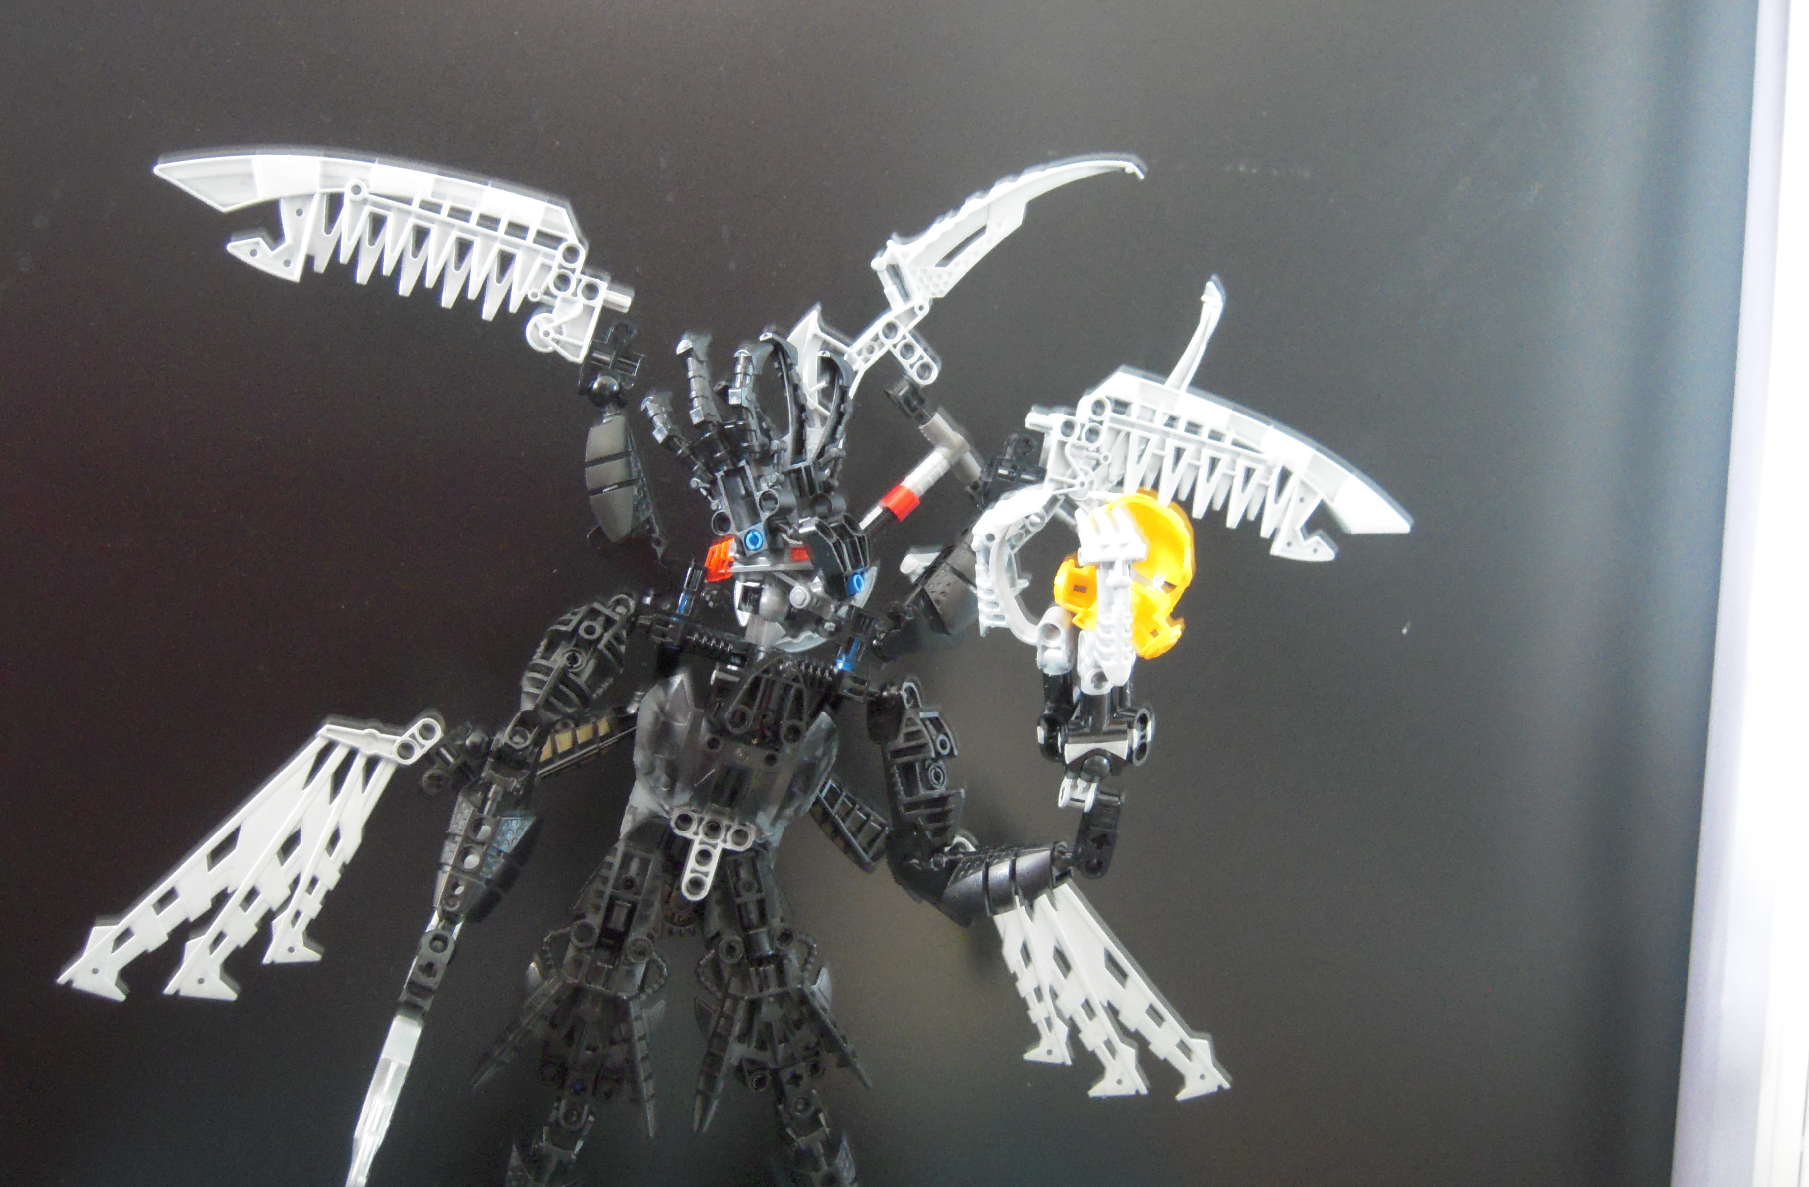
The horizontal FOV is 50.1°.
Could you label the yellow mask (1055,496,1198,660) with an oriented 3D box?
[{"bbox_3d":[0.067,-0.007,0.578,0.041,0.028,0.047,18,91,2],"label":"yellow mask"}]

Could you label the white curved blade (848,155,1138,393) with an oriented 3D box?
[{"bbox_3d":[0.020,-0.097,0.565,0.108,0.022,0.038,-41,105,-8],"label":"white curved blade"}]

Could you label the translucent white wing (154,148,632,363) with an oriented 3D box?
[{"bbox_3d":[-0.138,-0.098,0.532,0.130,0.017,0.040,15,90,-7],"label":"translucent white wing"}]

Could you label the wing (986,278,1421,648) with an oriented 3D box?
[{"bbox_3d":[0.087,-0.040,0.591,0.143,0.038,0.111,3,95,-18],"label":"wing"}]

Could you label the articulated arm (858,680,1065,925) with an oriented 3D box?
[{"bbox_3d":[0.015,0.059,0.561,0.063,0.036,0.070,3,94,-12],"label":"articulated arm"}]

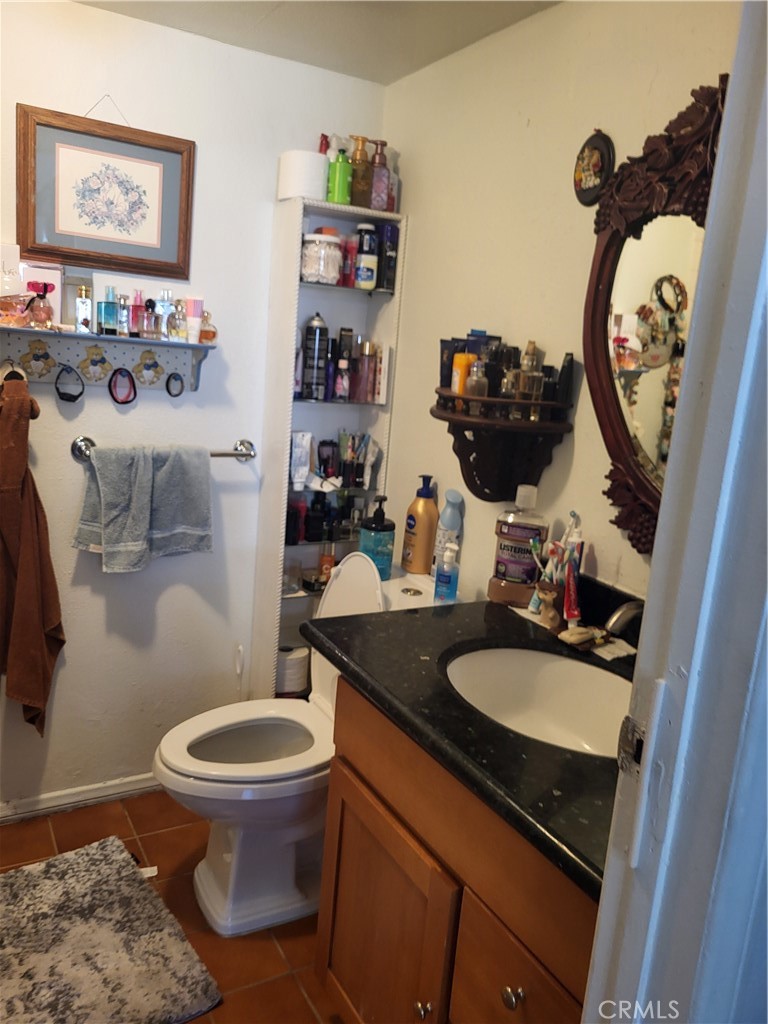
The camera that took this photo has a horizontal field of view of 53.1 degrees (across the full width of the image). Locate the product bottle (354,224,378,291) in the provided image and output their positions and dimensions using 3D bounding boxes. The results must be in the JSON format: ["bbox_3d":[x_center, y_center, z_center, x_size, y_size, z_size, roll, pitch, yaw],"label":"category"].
[{"bbox_3d":[-0.050,-0.727,2.190,0.064,0.178,0.064,5,12,-1],"label":"product bottle"}]

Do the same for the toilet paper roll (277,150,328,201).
[{"bbox_3d":[-0.205,-0.847,1.960,0.127,0.110,0.127,5,12,-1],"label":"toilet paper roll"}]

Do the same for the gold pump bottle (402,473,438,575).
[{"bbox_3d":[0.102,0.043,2.064,0.092,0.256,0.060,14,15,40],"label":"gold pump bottle"}]

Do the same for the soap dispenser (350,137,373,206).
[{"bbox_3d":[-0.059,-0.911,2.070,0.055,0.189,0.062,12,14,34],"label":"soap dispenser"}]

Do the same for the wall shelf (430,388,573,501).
[{"bbox_3d":[0.211,-0.145,1.777,0.174,0.265,0.428,-3,15,-31],"label":"wall shelf"}]

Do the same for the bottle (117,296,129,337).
[{"bbox_3d":[-0.666,-0.499,1.960,0.032,0.107,0.030,-2,14,-31],"label":"bottle"}]

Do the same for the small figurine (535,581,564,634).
[{"bbox_3d":[0.332,0.187,1.539,0.048,0.098,0.044,2,12,-11],"label":"small figurine"}]

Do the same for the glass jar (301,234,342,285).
[{"bbox_3d":[-0.168,-0.669,2.062,0.107,0.127,0.107,5,12,-1],"label":"glass jar"}]

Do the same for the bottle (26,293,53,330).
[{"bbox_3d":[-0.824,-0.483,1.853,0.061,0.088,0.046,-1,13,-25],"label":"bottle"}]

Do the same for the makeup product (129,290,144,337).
[{"bbox_3d":[-0.613,-0.498,1.937,0.048,0.116,0.030,-2,13,-28],"label":"makeup product"}]

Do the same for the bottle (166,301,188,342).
[{"bbox_3d":[-0.540,-0.499,2.022,0.053,0.105,0.036,-1,13,-25],"label":"bottle"}]

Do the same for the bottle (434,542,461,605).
[{"bbox_3d":[0.151,0.144,1.814,0.056,0.146,0.038,7,12,14],"label":"bottle"}]

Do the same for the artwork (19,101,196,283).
[{"bbox_3d":[-0.679,-0.774,1.902,0.409,0.344,0.026,-3,15,-31],"label":"artwork"}]

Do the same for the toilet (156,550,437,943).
[{"bbox_3d":[-0.193,0.530,1.901,0.734,0.852,0.405,-2,13,-30],"label":"toilet"}]

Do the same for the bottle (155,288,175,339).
[{"bbox_3d":[-0.568,-0.509,1.991,0.049,0.130,0.032,-3,15,-31],"label":"bottle"}]

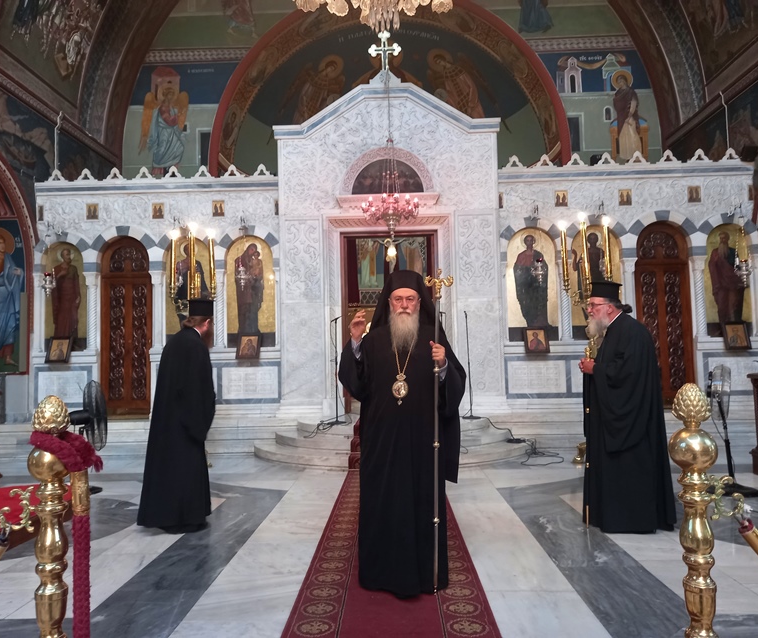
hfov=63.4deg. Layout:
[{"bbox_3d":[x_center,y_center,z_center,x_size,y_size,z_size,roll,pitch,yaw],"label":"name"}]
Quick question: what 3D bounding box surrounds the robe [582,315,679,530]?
[{"bbox_3d":[1.855,0.751,4.639,0.640,1.580,0.570,-2,-4,18],"label":"robe"}]

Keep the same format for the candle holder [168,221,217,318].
[{"bbox_3d":[-2.369,0.296,7.807,0.620,3.133,0.600,-1,-3,1],"label":"candle holder"}]

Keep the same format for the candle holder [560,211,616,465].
[{"bbox_3d":[2.589,0.184,7.567,0.620,3.067,0.560,-1,-4,1],"label":"candle holder"}]

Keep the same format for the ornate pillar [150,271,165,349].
[{"bbox_3d":[-3.375,-0.140,9.367,0.190,1.194,0.180,-1,-4,1],"label":"ornate pillar"}]

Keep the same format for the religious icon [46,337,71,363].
[{"bbox_3d":[-4.828,0.468,9.260,0.340,0.410,0.050,-1,-23,1],"label":"religious icon"}]

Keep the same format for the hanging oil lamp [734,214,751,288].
[{"bbox_3d":[5.222,-0.970,8.804,0.220,1.070,0.220,-1,-4,1],"label":"hanging oil lamp"}]

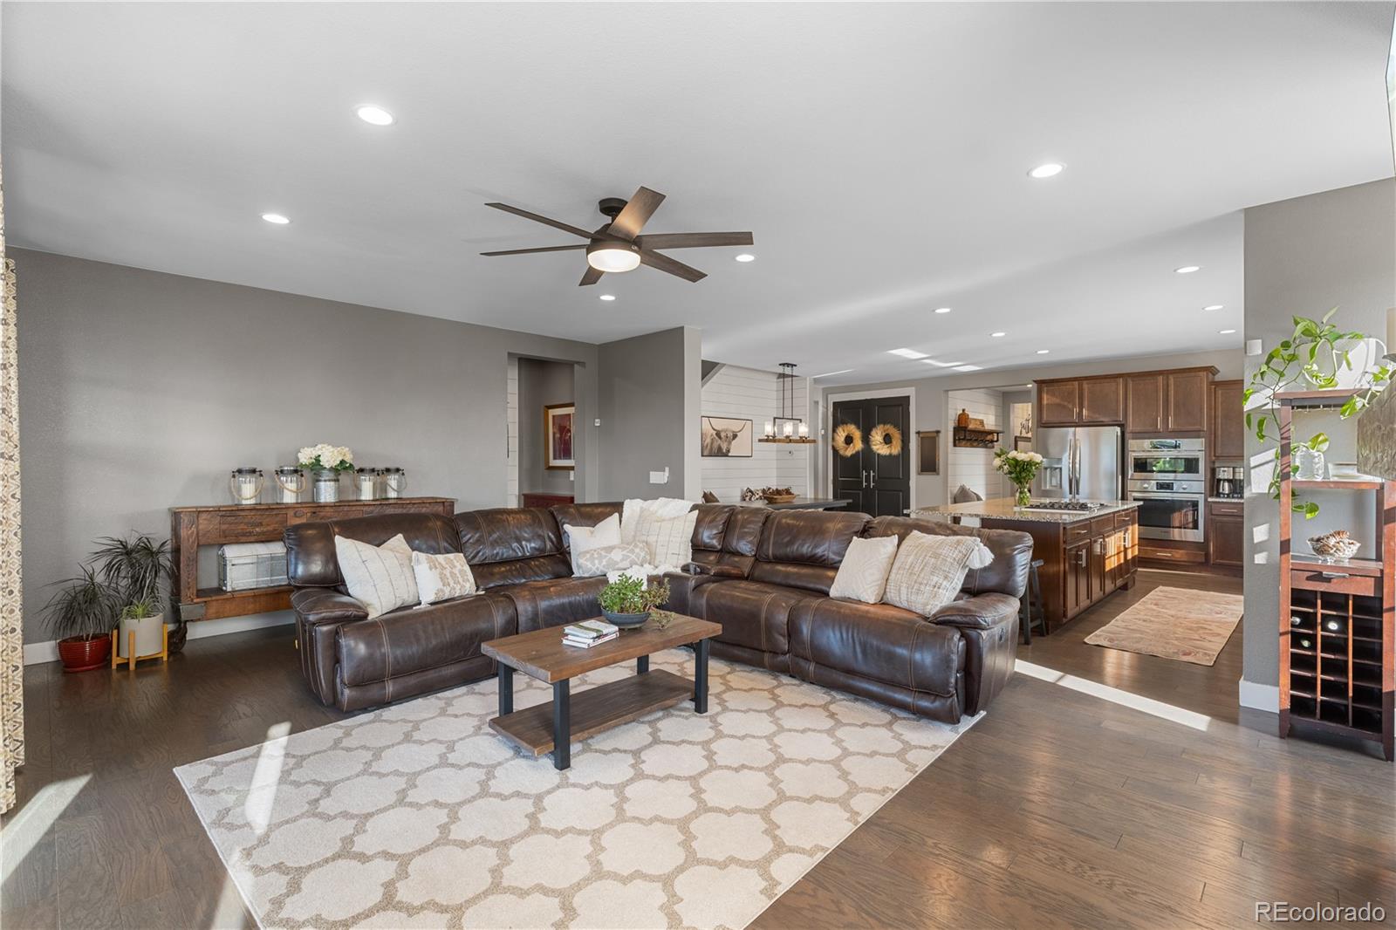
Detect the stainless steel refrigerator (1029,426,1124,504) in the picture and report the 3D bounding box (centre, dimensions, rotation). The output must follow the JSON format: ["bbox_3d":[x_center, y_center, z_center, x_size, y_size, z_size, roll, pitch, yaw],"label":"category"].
[{"bbox_3d":[5.303,0.416,8.593,0.923,1.813,0.849,0,0,44],"label":"stainless steel refrigerator"}]

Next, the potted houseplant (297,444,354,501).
[{"bbox_3d":[-3.072,0.069,5.108,0.404,0.483,0.404,0,0,44],"label":"potted houseplant"}]

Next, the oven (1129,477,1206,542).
[{"bbox_3d":[6.080,0.567,8.000,0.762,0.743,0.607,0,0,44],"label":"oven"}]

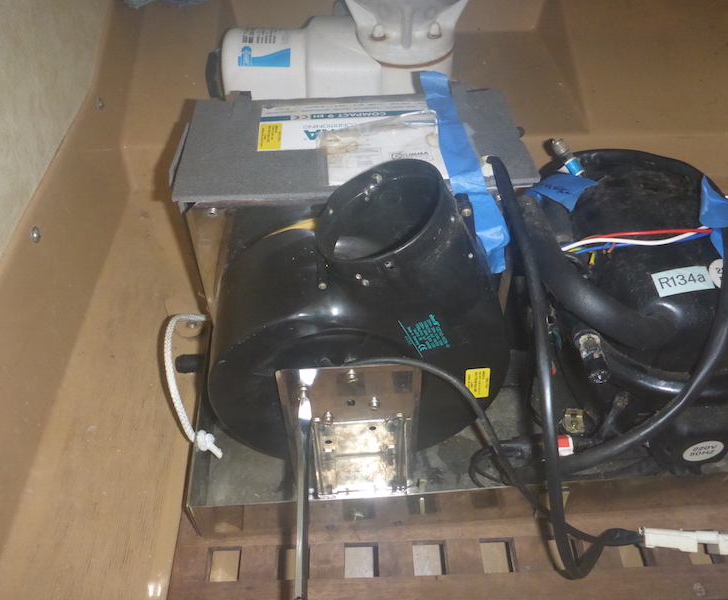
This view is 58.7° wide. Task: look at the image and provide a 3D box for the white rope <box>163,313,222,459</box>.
[{"bbox_3d":[-0.171,0.078,0.657,0.068,0.059,0.167,-3,49,-2],"label":"white rope"}]

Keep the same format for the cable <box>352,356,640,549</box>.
[{"bbox_3d":[0.121,0.139,0.562,0.265,0.178,0.105,-3,49,-2],"label":"cable"}]

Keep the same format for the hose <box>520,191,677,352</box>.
[{"bbox_3d":[0.212,-0.032,0.618,0.119,0.076,0.178,-3,49,-2],"label":"hose"}]

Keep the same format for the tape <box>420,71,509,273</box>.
[{"bbox_3d":[0.099,-0.133,0.669,0.073,0.127,0.200,-3,49,-2],"label":"tape"}]

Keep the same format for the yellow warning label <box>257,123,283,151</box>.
[{"bbox_3d":[-0.091,-0.160,0.631,0.021,0.002,0.044,-3,49,-2],"label":"yellow warning label"}]

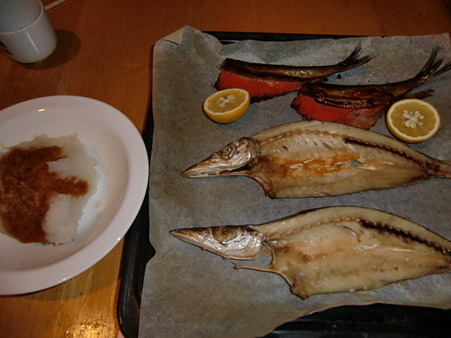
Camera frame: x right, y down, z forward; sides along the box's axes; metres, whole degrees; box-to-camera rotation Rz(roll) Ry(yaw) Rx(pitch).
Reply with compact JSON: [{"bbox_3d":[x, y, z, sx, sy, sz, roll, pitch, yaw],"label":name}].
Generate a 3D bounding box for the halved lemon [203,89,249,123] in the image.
[{"bbox_3d":[0.004,-0.070,0.371,0.055,0.027,0.055,-7,45,11],"label":"halved lemon"}]

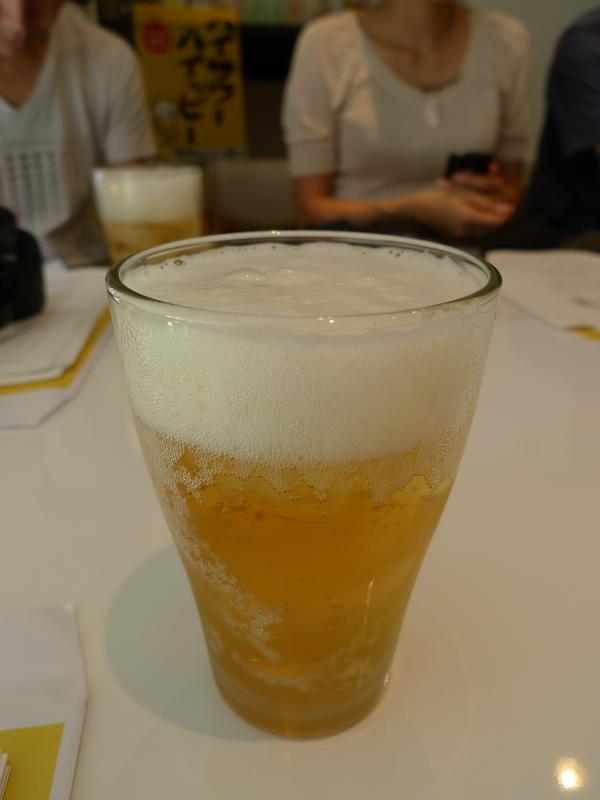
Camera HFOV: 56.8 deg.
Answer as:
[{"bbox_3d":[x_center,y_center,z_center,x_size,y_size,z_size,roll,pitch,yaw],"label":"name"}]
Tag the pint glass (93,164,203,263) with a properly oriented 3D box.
[{"bbox_3d":[-0.127,-0.137,0.495,0.089,0.131,0.089,0,26,0],"label":"pint glass"}]

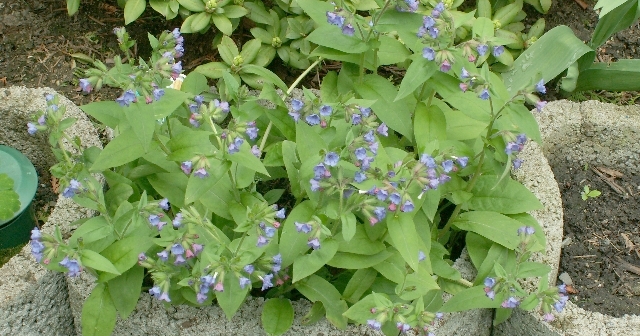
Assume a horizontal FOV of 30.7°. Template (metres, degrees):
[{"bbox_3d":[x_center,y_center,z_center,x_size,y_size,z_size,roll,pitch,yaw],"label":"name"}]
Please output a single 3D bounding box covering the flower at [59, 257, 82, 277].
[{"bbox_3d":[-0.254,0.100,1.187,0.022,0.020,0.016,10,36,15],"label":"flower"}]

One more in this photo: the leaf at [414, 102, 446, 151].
[{"bbox_3d":[0.132,-0.050,1.390,0.040,0.016,0.062,-1,73,1],"label":"leaf"}]

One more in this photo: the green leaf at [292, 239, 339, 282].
[{"bbox_3d":[-0.004,0.087,1.087,0.033,0.012,0.061,33,56,25],"label":"green leaf"}]

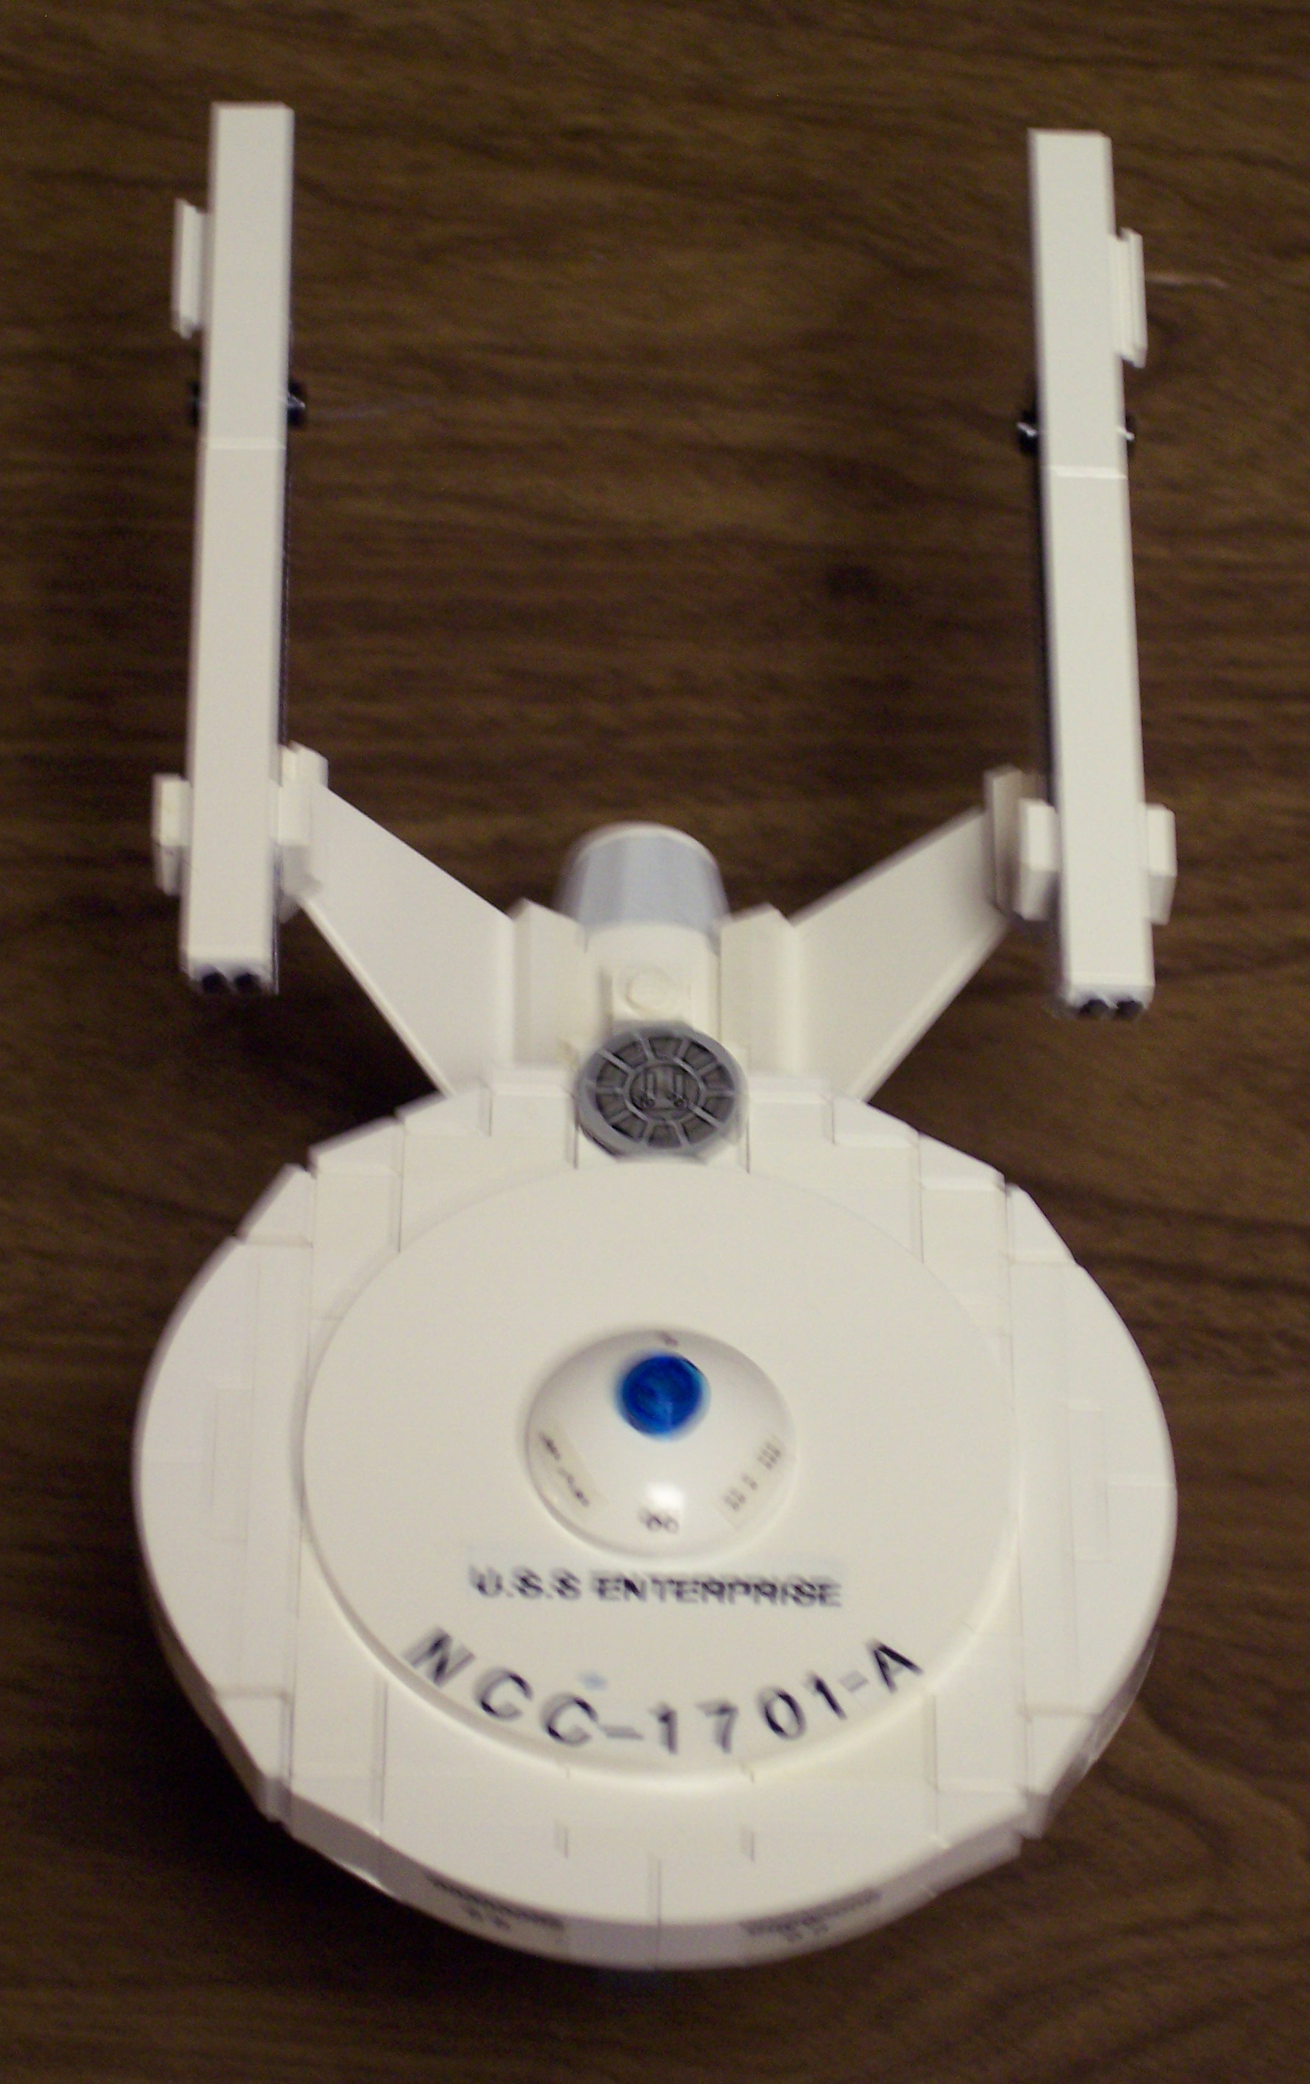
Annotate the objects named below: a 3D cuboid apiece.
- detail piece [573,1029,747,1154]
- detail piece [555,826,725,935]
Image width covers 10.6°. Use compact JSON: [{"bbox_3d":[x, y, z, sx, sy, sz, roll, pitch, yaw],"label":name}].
[{"bbox_3d":[0.001,0.006,0.654,0.016,0.004,0.016,1,54,-1],"label":"detail piece"},{"bbox_3d":[-0.001,-0.013,0.725,0.017,0.017,0.014,1,54,-1],"label":"detail piece"}]

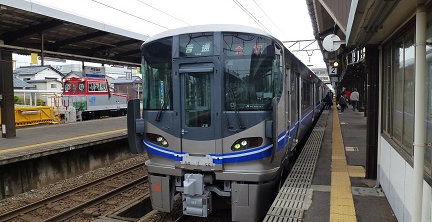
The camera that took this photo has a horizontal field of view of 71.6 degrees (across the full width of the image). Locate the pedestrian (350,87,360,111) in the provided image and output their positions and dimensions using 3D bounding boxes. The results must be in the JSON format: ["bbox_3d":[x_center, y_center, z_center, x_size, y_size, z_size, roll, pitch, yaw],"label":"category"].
[{"bbox_3d":[10.286,-0.834,22.100,0.620,1.730,0.420,1,3,22],"label":"pedestrian"}]

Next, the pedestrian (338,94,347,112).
[{"bbox_3d":[9.138,-0.613,21.600,0.520,1.360,0.420,1,3,22],"label":"pedestrian"}]

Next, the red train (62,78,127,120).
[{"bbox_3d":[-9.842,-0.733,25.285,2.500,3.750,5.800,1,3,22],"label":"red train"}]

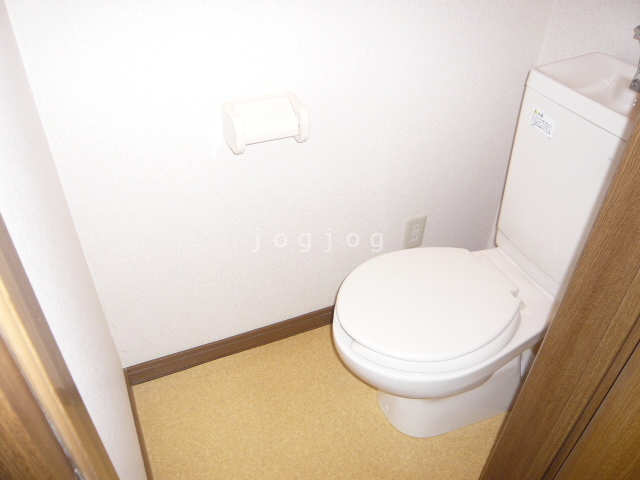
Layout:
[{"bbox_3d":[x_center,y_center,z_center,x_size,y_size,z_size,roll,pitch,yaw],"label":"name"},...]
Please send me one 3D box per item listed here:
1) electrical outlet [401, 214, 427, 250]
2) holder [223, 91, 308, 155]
[{"bbox_3d":[0.280,-0.020,1.545,0.071,0.117,0.010,-15,42,-19],"label":"electrical outlet"},{"bbox_3d":[-0.112,-0.239,1.075,0.157,0.085,0.096,-15,42,-19],"label":"holder"}]

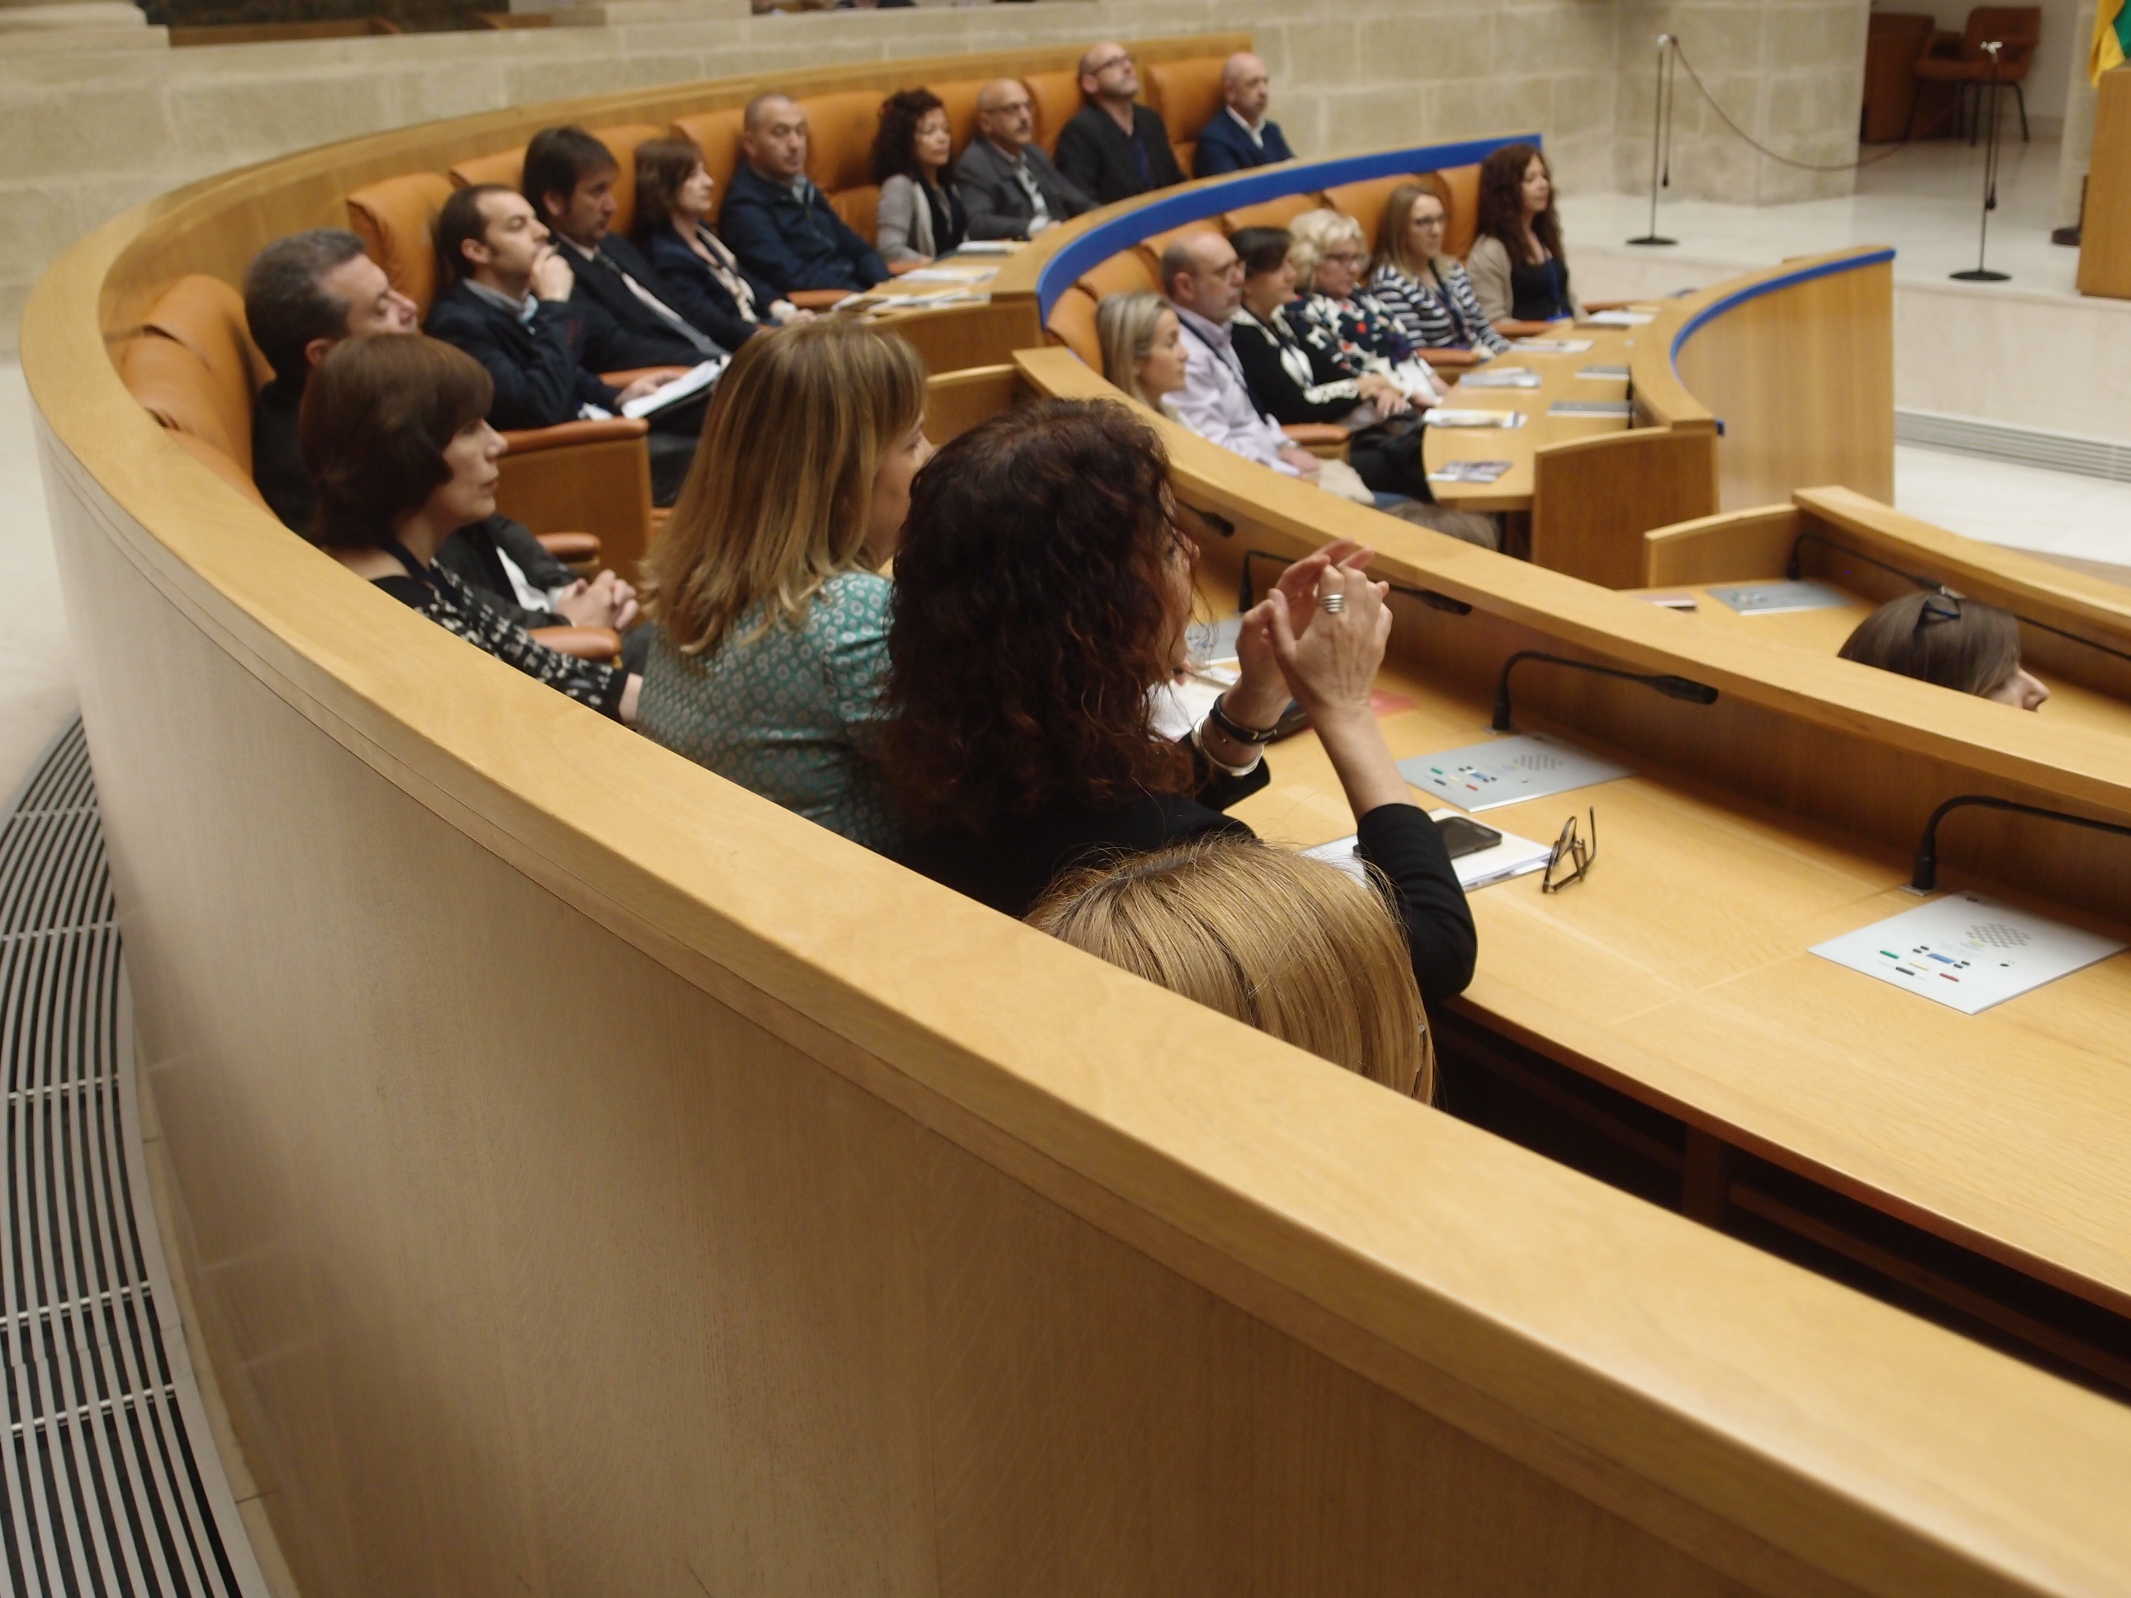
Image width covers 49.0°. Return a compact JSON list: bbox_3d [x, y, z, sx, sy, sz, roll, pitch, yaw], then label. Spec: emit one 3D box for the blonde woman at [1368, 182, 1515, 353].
[{"bbox_3d":[1.407,-1.532,8.205,0.780,1.210,0.500,13,24,34],"label":"blonde woman"}]

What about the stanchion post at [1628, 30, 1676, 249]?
[{"bbox_3d":[2.829,-3.157,11.200,0.260,0.954,0.260,3,21,13],"label":"stanchion post"}]

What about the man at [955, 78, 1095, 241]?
[{"bbox_3d":[0.012,-1.905,8.390,0.800,1.290,0.530,16,27,39],"label":"man"}]

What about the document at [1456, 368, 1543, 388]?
[{"bbox_3d":[1.333,-1.294,7.187,0.280,0.030,0.210,1,21,7],"label":"document"}]

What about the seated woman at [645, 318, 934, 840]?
[{"bbox_3d":[-0.202,0.061,2.823,0.750,1.250,0.500,-13,23,-28],"label":"seated woman"}]

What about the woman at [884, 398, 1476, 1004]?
[{"bbox_3d":[0.113,0.250,2.231,0.760,1.280,0.550,-13,23,-29],"label":"woman"}]

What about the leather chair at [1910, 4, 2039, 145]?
[{"bbox_3d":[6.037,-4.803,15.502,0.600,0.860,0.620,-13,23,-27],"label":"leather chair"}]

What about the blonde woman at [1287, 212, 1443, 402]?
[{"bbox_3d":[0.896,-0.968,6.298,0.820,1.201,0.520,11,24,33],"label":"blonde woman"}]

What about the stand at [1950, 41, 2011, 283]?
[{"bbox_3d":[3.856,-2.656,9.727,0.275,0.943,0.275,5,21,20],"label":"stand"}]

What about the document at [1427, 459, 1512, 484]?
[{"bbox_3d":[1.014,-0.820,5.840,0.165,0.010,0.240,7,22,23],"label":"document"}]

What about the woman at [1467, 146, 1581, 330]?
[{"bbox_3d":[1.578,-1.422,7.398,0.820,1.250,0.500,13,25,35],"label":"woman"}]

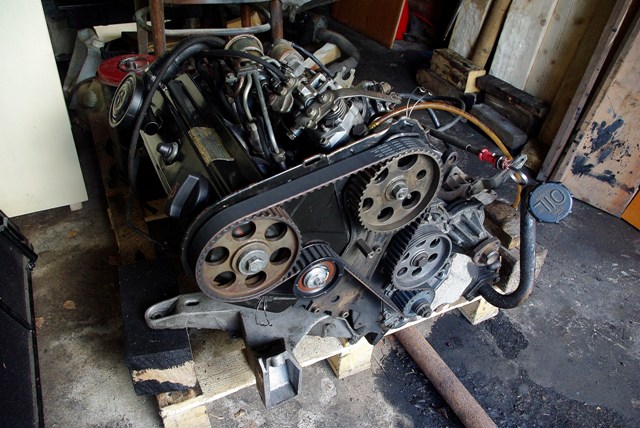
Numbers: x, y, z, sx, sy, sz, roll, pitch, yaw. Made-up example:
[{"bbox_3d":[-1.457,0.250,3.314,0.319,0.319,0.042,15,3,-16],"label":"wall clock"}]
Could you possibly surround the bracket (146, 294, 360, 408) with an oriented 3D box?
[{"bbox_3d":[-0.092,0.190,0.725,0.318,0.110,0.145,-7,30,-16],"label":"bracket"}]

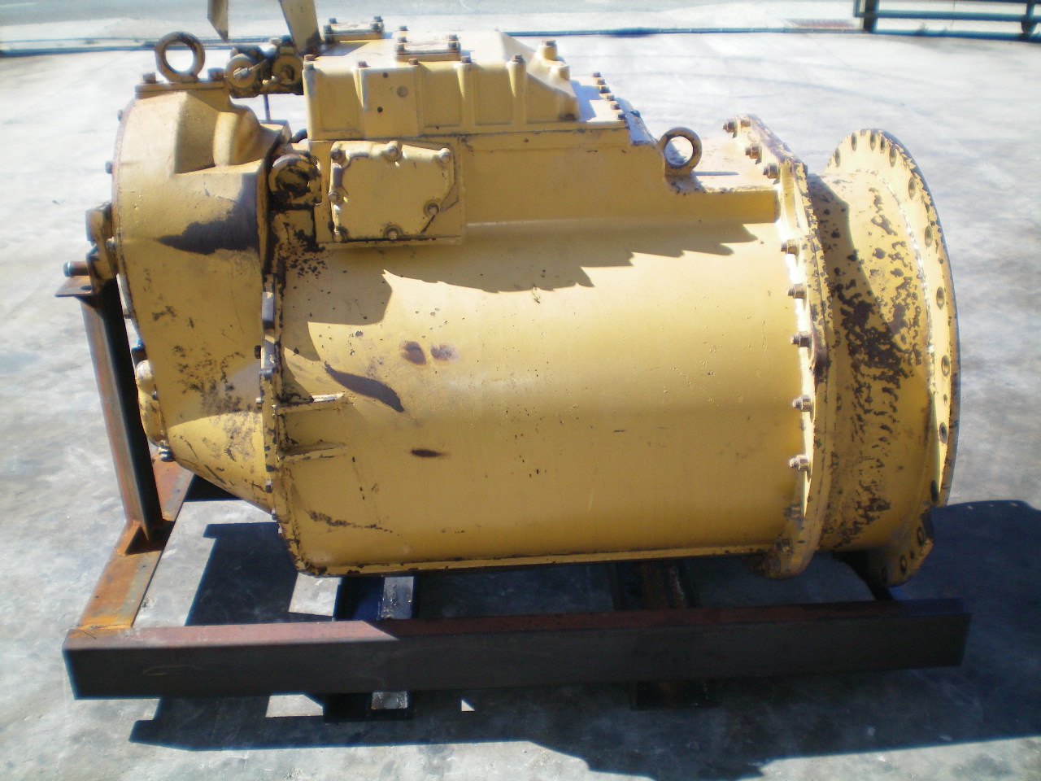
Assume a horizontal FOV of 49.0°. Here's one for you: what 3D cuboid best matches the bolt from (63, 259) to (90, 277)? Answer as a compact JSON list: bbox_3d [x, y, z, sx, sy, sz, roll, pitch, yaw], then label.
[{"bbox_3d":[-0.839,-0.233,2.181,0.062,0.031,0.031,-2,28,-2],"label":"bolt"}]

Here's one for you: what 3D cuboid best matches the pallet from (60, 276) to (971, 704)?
[{"bbox_3d":[-0.016,0.103,2.379,1.722,0.731,0.728,-2,28,-2],"label":"pallet"}]

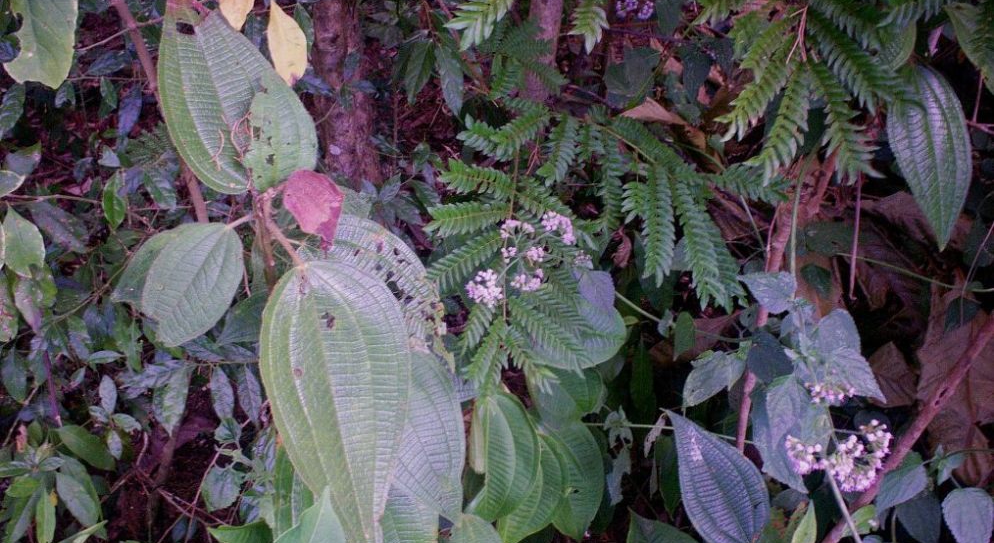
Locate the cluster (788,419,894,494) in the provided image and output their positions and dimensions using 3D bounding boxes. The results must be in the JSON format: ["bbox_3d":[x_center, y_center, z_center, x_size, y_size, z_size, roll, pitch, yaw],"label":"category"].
[{"bbox_3d":[0.297,0.160,0.900,0.094,0.062,0.062,11,30,20],"label":"cluster"}]

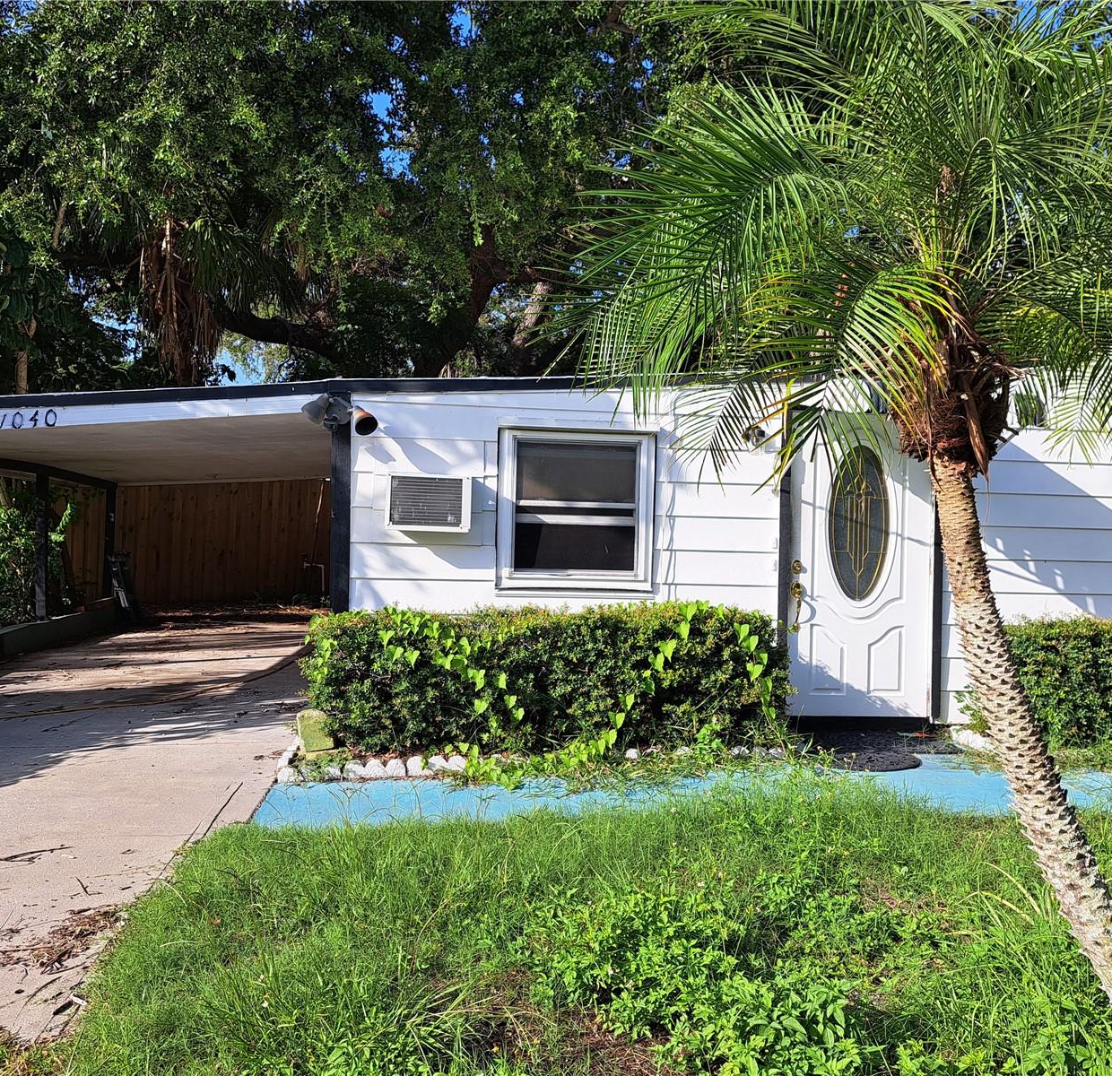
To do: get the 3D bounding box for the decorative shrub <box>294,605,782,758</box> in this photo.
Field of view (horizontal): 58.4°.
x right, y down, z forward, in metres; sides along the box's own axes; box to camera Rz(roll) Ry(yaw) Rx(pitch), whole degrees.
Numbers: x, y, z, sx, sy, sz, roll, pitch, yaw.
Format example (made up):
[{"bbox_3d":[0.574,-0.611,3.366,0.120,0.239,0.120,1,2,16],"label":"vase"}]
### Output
[{"bbox_3d":[-0.050,0.800,5.830,2.700,0.770,0.680,1,0,-7],"label":"decorative shrub"}]

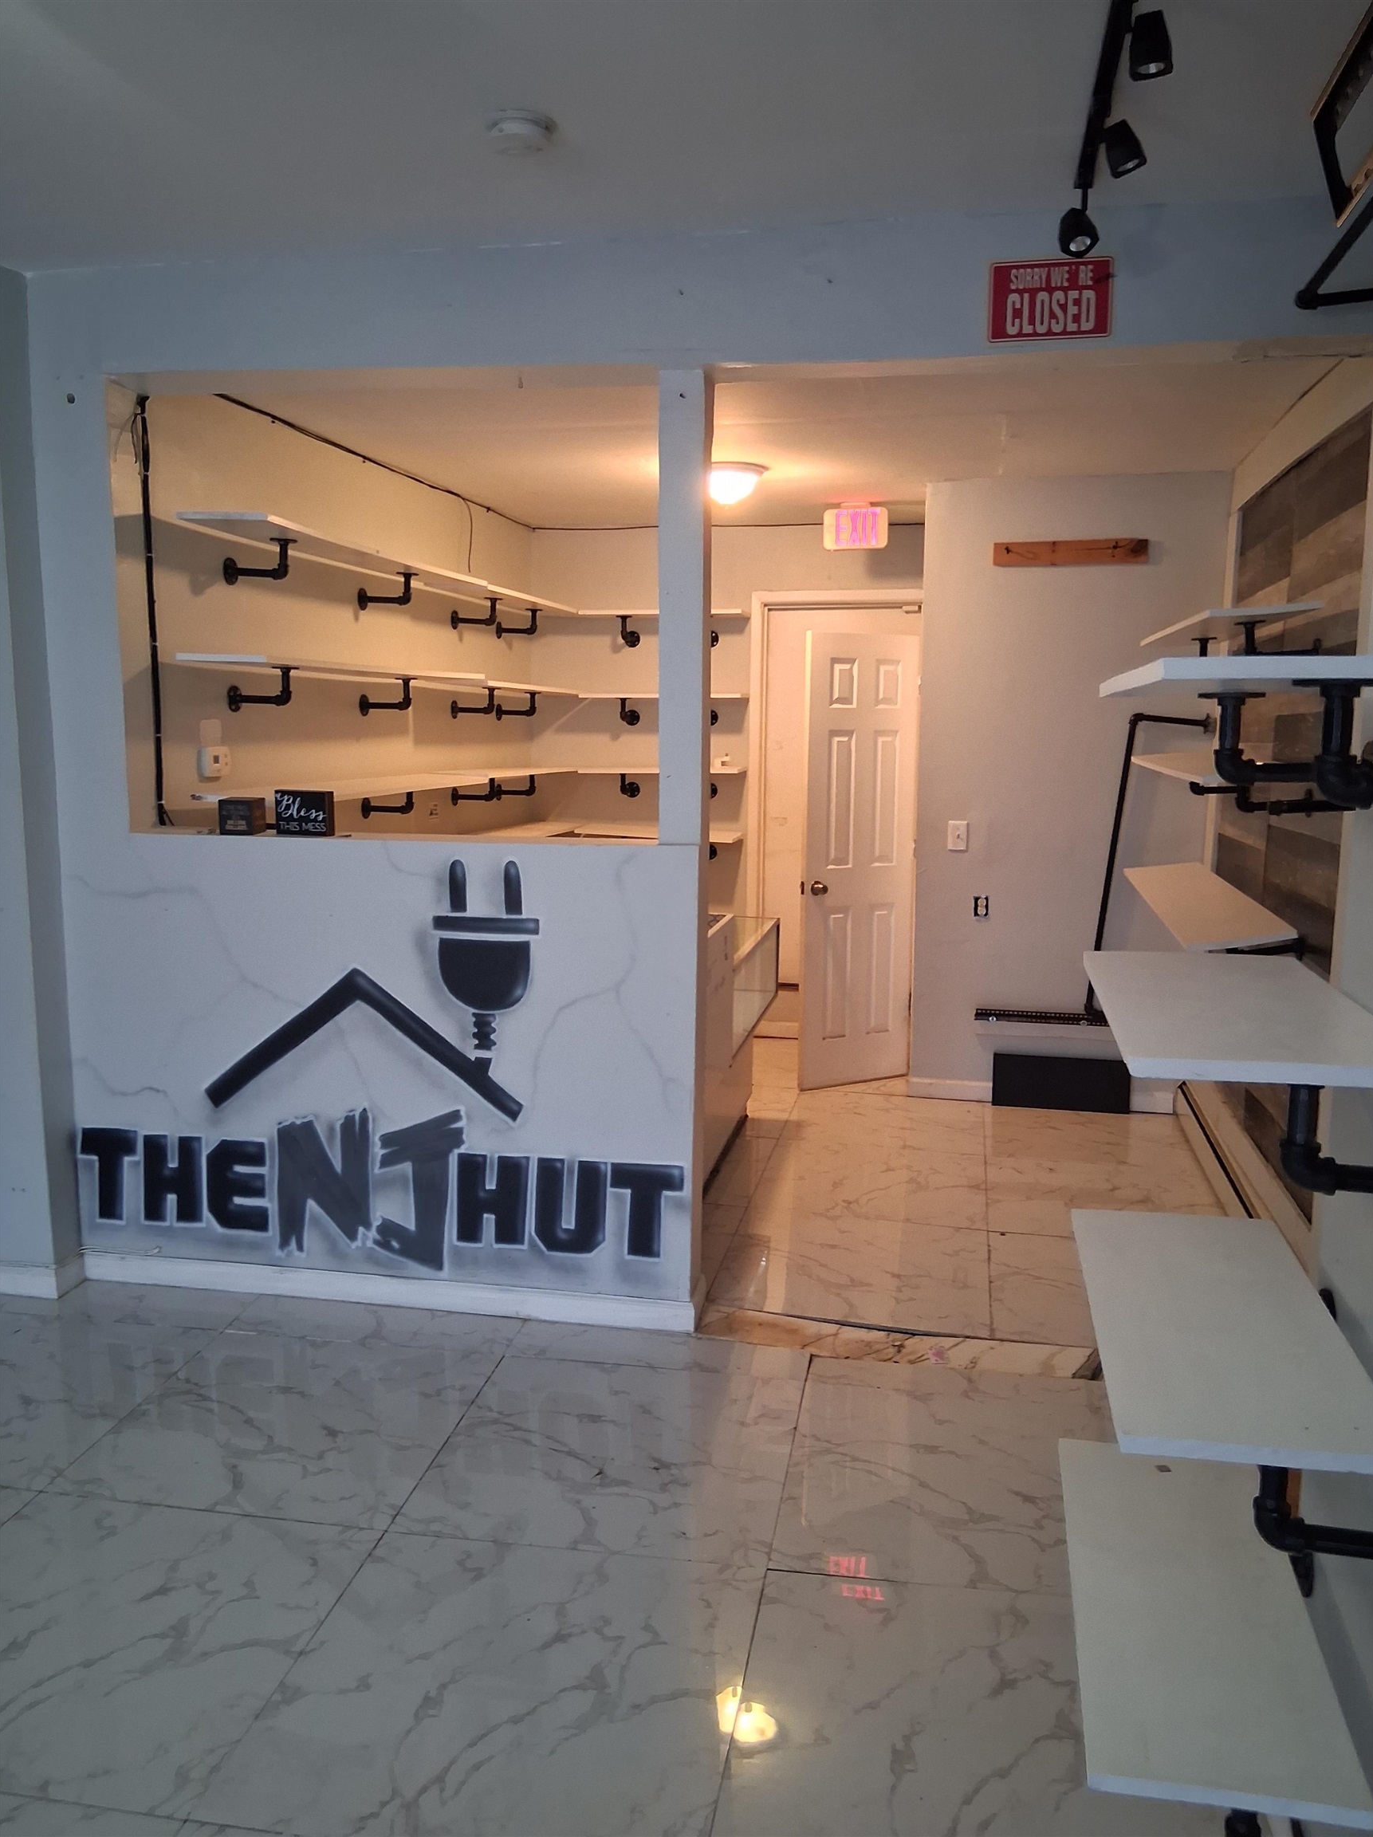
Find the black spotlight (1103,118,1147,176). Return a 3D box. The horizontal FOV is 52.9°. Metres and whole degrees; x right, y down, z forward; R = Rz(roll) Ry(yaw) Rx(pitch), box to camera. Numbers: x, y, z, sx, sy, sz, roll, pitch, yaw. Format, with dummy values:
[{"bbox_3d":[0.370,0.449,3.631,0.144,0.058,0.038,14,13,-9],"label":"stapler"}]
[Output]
[{"bbox_3d":[0.848,-1.487,2.665,0.066,0.100,0.066,-24,1,17],"label":"black spotlight"}]

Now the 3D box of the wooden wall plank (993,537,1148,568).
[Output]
[{"bbox_3d":[1.556,-1.479,5.580,0.600,0.098,0.025,3,9,13],"label":"wooden wall plank"}]

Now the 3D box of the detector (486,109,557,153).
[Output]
[{"bbox_3d":[-0.339,-1.598,2.822,0.140,0.045,0.140,2,9,10],"label":"detector"}]

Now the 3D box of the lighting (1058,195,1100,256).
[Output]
[{"bbox_3d":[0.873,-1.531,3.075,0.073,0.100,0.073,-5,-19,-32],"label":"lighting"}]

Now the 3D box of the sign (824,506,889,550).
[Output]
[{"bbox_3d":[0.787,-1.813,6.399,0.300,0.200,0.050,2,9,10],"label":"sign"}]

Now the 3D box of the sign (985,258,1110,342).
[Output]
[{"bbox_3d":[0.870,-1.477,3.291,0.282,0.182,0.012,2,9,10],"label":"sign"}]

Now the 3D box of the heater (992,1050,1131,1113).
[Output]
[{"bbox_3d":[1.609,0.703,5.902,0.570,0.230,0.050,3,9,13],"label":"heater"}]

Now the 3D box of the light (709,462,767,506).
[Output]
[{"bbox_3d":[0.163,-1.722,5.514,0.330,0.130,0.330,2,9,10],"label":"light"}]

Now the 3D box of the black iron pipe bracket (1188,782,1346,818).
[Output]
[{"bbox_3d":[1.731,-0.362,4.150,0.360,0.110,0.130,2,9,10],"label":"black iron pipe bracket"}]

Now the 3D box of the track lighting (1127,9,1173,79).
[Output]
[{"bbox_3d":[0.766,-1.443,2.276,0.066,0.100,0.066,-11,9,-1],"label":"track lighting"}]

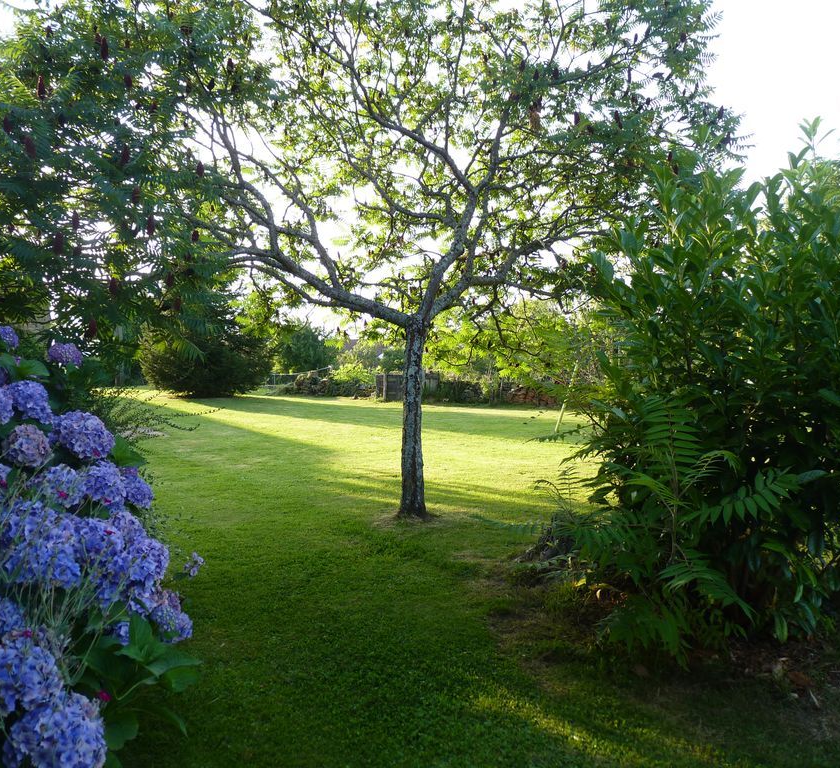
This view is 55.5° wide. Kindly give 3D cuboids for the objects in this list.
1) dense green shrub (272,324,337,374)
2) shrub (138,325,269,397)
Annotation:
[{"bbox_3d":[-4.483,-1.261,31.000,2.600,2.200,2.400,0,2,0],"label":"dense green shrub"},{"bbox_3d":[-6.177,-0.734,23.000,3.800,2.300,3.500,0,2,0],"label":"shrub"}]

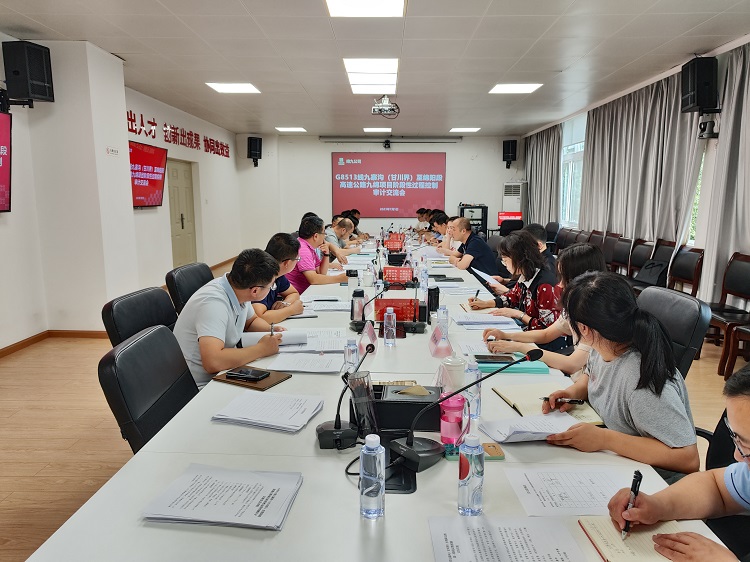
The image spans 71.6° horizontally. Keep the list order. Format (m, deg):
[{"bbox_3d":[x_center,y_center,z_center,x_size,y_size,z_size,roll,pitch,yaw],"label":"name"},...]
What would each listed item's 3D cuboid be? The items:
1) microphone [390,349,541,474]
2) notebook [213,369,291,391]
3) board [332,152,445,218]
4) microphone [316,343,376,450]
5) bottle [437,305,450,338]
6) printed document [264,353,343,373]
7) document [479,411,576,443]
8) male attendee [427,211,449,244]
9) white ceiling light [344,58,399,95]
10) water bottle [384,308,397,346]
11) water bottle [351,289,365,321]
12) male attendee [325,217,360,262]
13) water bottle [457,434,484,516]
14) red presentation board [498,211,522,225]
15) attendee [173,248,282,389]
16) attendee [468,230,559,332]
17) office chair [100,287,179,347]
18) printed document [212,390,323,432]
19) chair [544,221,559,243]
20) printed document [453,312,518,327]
[{"bbox_3d":[0.253,0.323,1.377,0.430,0.280,0.140,-2,8,-14],"label":"microphone"},{"bbox_3d":[-0.458,0.368,1.966,0.240,0.014,0.173,5,11,29],"label":"notebook"},{"bbox_3d":[0.329,-2.214,12.051,2.620,1.500,0.070,0,9,1],"label":"board"},{"bbox_3d":[-0.076,0.320,1.556,0.135,0.252,0.300,2,10,12],"label":"microphone"},{"bbox_3d":[0.332,0.197,2.515,0.055,0.174,0.055,0,9,0],"label":"bottle"},{"bbox_3d":[-0.270,0.336,2.165,0.297,0.010,0.210,1,9,9],"label":"printed document"},{"bbox_3d":[0.458,0.428,1.514,0.285,0.040,0.180,-2,10,-11],"label":"document"},{"bbox_3d":[1.020,-0.257,6.646,0.750,1.230,0.500,0,9,3],"label":"male attendee"},{"bbox_3d":[-0.021,-2.571,6.585,0.600,0.050,1.800,0,8,1],"label":"white ceiling light"},{"bbox_3d":[0.074,0.224,2.498,0.057,0.177,0.057,0,8,1],"label":"water bottle"},{"bbox_3d":[-0.100,0.142,3.037,0.077,0.186,0.077,0,8,1],"label":"water bottle"},{"bbox_3d":[-0.520,-0.181,6.378,0.620,1.166,0.540,0,9,0],"label":"male attendee"},{"bbox_3d":[0.212,0.419,1.138,0.057,0.177,0.057,0,8,1],"label":"water bottle"},{"bbox_3d":[2.955,-1.341,11.335,0.530,0.310,0.050,1,9,2],"label":"red presentation board"},{"bbox_3d":[-0.665,0.457,2.371,0.610,1.208,0.580,0,9,0],"label":"attendee"},{"bbox_3d":[0.882,0.329,3.095,0.580,1.245,0.560,0,9,-1],"label":"attendee"},{"bbox_3d":[-0.890,0.564,2.450,0.640,0.970,0.580,3,10,18],"label":"office chair"},{"bbox_3d":[-0.346,0.418,1.673,0.310,0.016,0.235,4,10,19],"label":"printed document"},{"bbox_3d":[2.660,-0.468,8.639,0.620,1.000,0.600,-2,10,-12],"label":"chair"},{"bbox_3d":[0.590,0.217,2.873,0.297,0.017,0.225,0,9,-2],"label":"printed document"}]

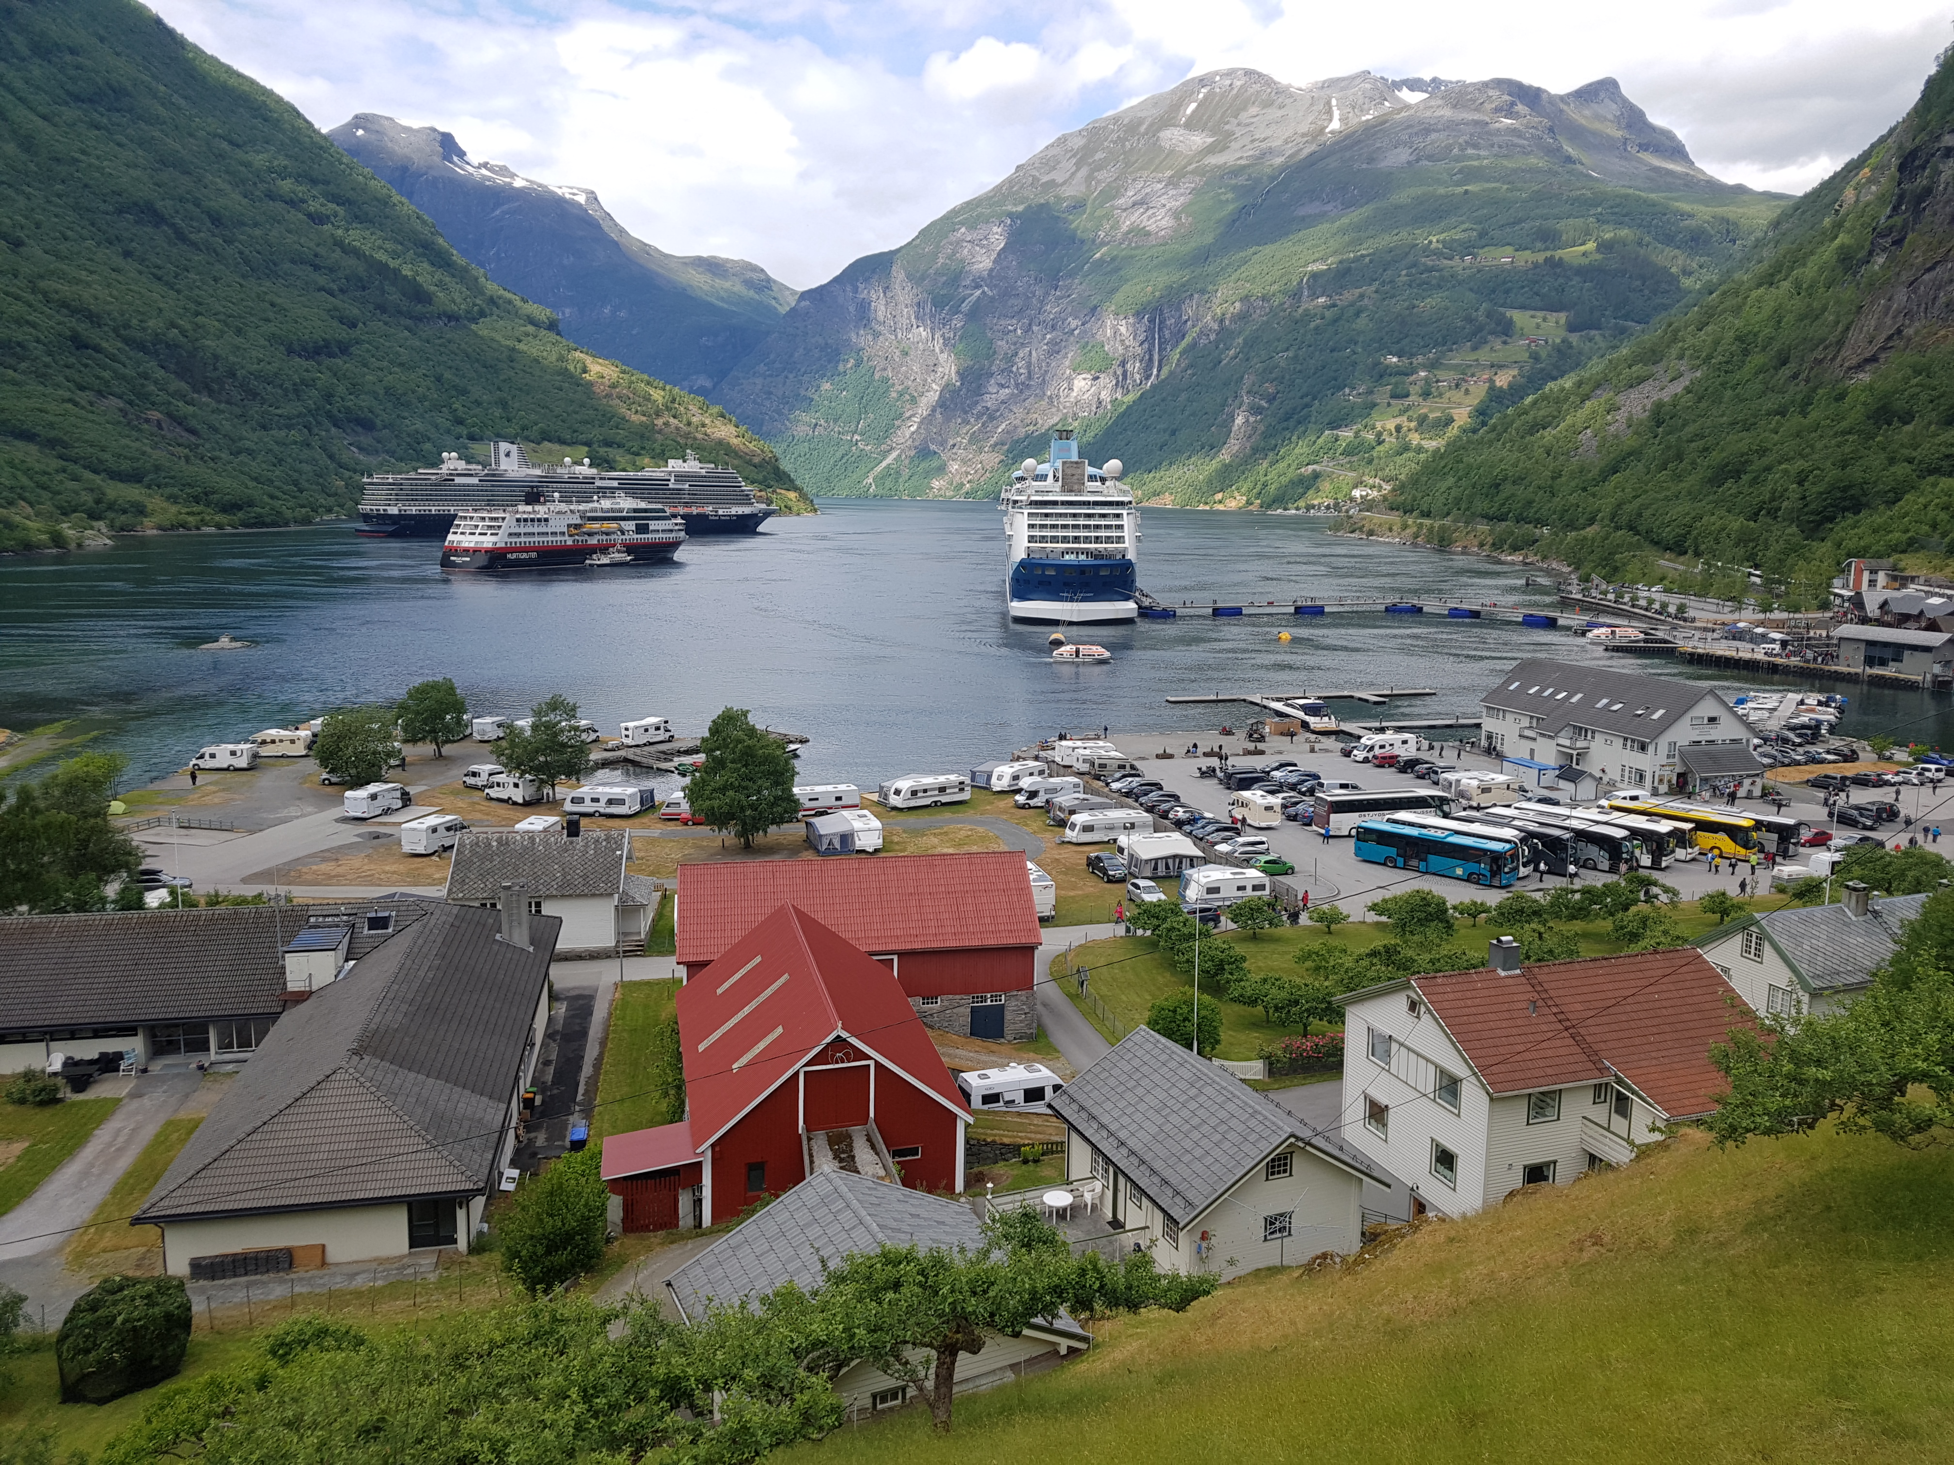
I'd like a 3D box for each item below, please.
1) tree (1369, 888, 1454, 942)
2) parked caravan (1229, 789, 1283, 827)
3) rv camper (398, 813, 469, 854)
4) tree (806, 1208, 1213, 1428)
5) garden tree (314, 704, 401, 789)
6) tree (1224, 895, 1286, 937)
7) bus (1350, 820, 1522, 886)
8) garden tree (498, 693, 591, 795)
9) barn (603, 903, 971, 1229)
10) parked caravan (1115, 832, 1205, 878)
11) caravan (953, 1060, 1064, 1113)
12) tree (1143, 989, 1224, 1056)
[{"bbox_3d":[31.383,13.314,106.138,5.938,3.777,5.938,0,10,0],"label":"tree"},{"bbox_3d":[27.686,7.379,145.394,2.250,2.850,5.900,-3,10,-19],"label":"parked caravan"},{"bbox_3d":[-48.760,8.980,132.539,2.340,2.850,6.800,3,10,16],"label":"rv camper"},{"bbox_3d":[0.617,9.591,24.121,6.400,3.900,4.400,0,10,0],"label":"tree"},{"bbox_3d":[-66.035,1.577,156.495,8.555,9.193,8.555,0,10,0],"label":"garden tree"},{"bbox_3d":[18.647,12.375,98.286,4.100,2.750,4.000,0,10,0],"label":"tree"},{"bbox_3d":[38.050,10.060,121.990,12.730,3.270,2.550,9,12,40],"label":"bus"},{"bbox_3d":[-44.258,1.731,151.470,9.500,10.800,9.500,-2,10,-16],"label":"garden tree"},{"bbox_3d":[-9.232,13.843,66.012,14.718,7.441,18.668,-2,10,-13],"label":"barn"},{"bbox_3d":[15.768,10.320,124.831,6.100,2.600,4.600,-2,10,-16],"label":"parked caravan"},{"bbox_3d":[2.024,18.398,74.751,5.500,2.550,2.150,-3,10,-20],"label":"caravan"},{"bbox_3d":[10.609,14.782,74.994,3.850,3.250,3.850,0,10,0],"label":"tree"}]

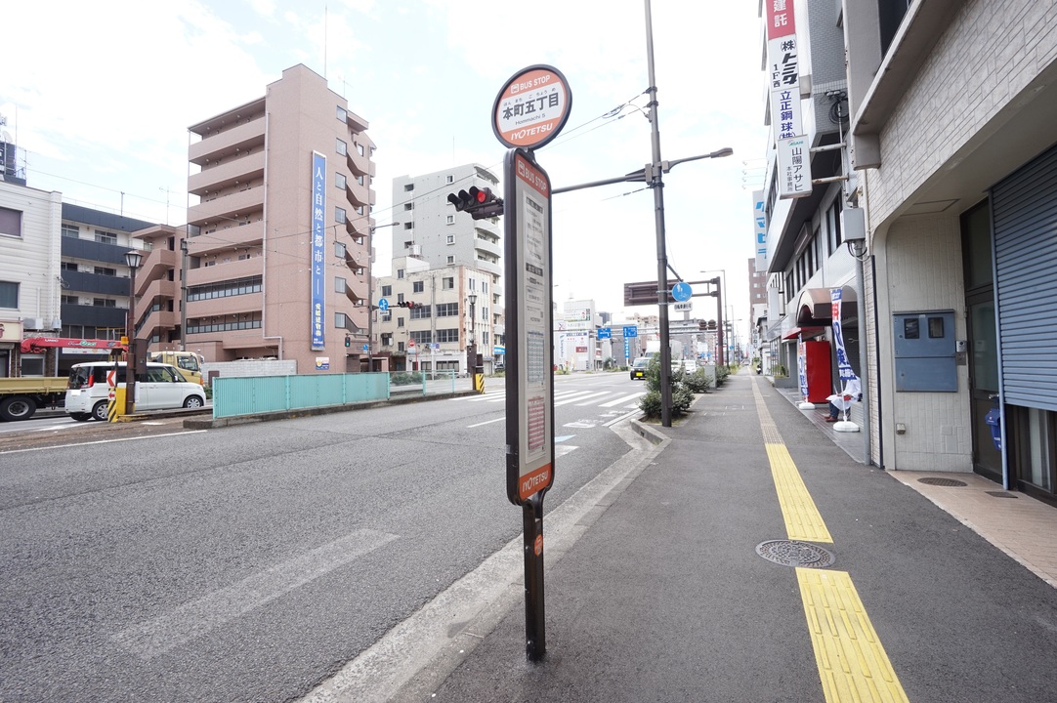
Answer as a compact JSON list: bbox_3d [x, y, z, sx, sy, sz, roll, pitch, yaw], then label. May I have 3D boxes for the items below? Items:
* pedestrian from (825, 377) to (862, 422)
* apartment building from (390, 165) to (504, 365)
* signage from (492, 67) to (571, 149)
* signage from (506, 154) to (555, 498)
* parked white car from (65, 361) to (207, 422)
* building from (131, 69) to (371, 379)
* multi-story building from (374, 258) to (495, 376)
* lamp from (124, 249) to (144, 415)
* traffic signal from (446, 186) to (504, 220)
[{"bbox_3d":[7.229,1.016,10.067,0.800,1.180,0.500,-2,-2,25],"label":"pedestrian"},{"bbox_3d":[-12.351,-11.334,69.095,15.800,30.161,8.000,-2,-2,25],"label":"apartment building"},{"bbox_3d":[0.011,-1.234,2.230,0.410,0.420,0.060,-2,-2,25],"label":"signage"},{"bbox_3d":[0.008,-0.119,2.207,0.074,1.690,0.410,-2,-2,25],"label":"signage"},{"bbox_3d":[-12.981,1.273,14.824,1.475,1.735,3.395,-2,-2,25],"label":"parked white car"},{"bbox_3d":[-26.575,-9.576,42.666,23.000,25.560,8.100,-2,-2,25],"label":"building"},{"bbox_3d":[-13.432,-4.667,62.361,15.300,16.470,7.300,-2,-2,25],"label":"multi-story building"},{"bbox_3d":[-11.869,-0.588,13.174,0.440,4.930,0.440,-2,-2,25],"label":"lamp"},{"bbox_3d":[-1.523,-4.072,11.927,1.200,0.420,0.450,-2,-2,25],"label":"traffic signal"}]

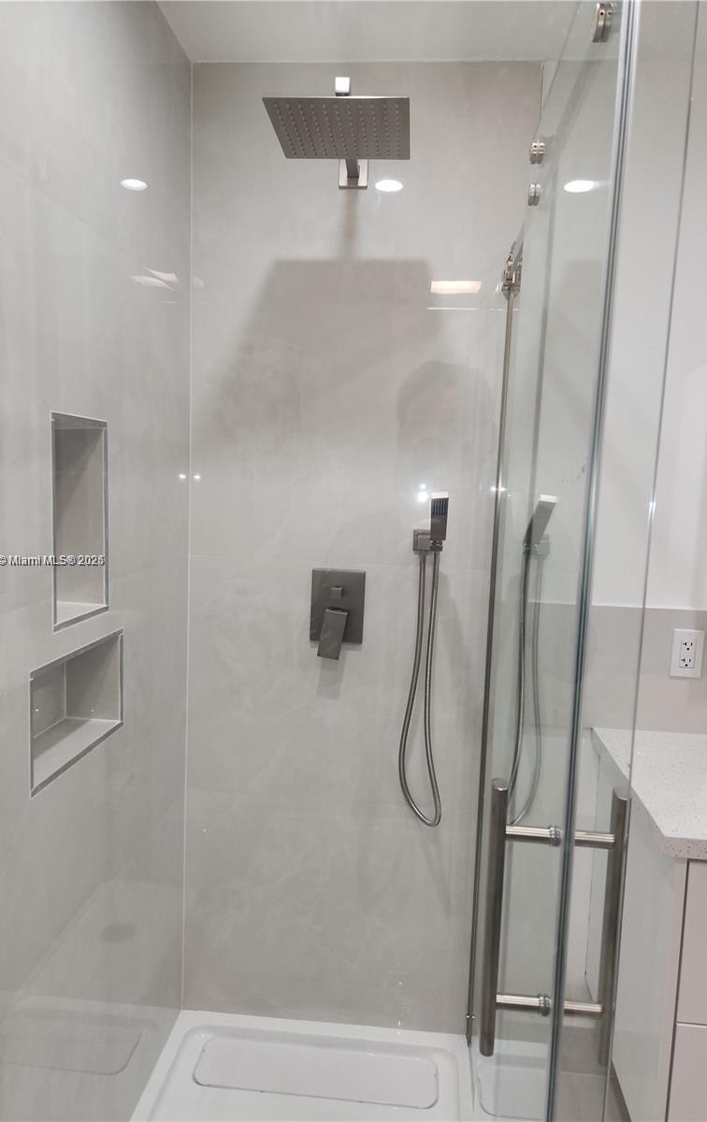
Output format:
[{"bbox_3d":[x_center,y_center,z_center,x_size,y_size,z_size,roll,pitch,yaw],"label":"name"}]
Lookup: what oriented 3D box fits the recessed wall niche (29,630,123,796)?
[{"bbox_3d":[-0.524,0.244,1.298,0.112,0.196,0.349,3,6,5],"label":"recessed wall niche"}]

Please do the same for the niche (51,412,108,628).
[{"bbox_3d":[-0.513,-0.070,1.266,0.112,0.346,0.210,3,6,5],"label":"niche"}]

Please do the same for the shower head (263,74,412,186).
[{"bbox_3d":[-0.013,-0.869,1.495,0.254,0.092,0.433,3,6,5],"label":"shower head"}]

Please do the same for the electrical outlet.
[{"bbox_3d":[0.787,0.219,1.756,0.070,0.114,0.010,3,6,5],"label":"electrical outlet"}]

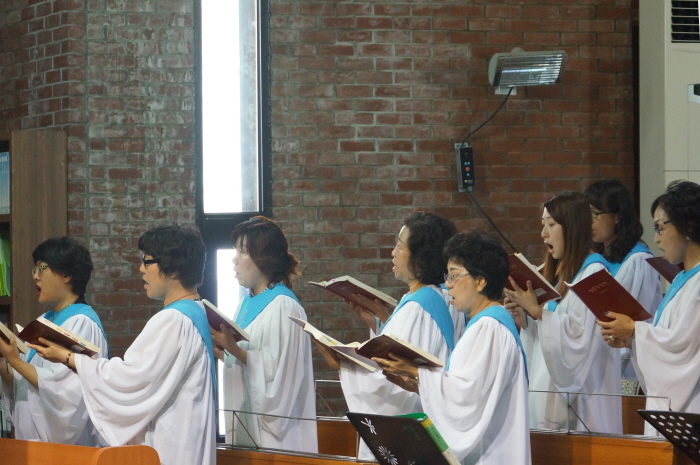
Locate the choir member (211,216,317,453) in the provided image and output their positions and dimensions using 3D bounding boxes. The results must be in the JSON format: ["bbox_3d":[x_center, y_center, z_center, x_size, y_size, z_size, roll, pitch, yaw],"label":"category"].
[{"bbox_3d":[-0.323,0.732,9.258,0.400,1.580,0.430,-1,1,-27],"label":"choir member"}]

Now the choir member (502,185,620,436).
[{"bbox_3d":[0.751,0.662,9.058,0.400,1.620,0.430,-1,1,-26],"label":"choir member"}]

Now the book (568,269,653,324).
[{"bbox_3d":[0.829,0.225,8.350,0.240,0.080,0.300,43,-25,-19],"label":"book"}]

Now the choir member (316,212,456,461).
[{"bbox_3d":[0.134,0.716,8.908,0.460,1.570,0.440,-1,1,-22],"label":"choir member"}]

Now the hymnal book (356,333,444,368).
[{"bbox_3d":[0.139,0.403,8.400,0.240,0.070,0.300,28,-23,-25],"label":"hymnal book"}]

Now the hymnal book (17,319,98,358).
[{"bbox_3d":[-0.958,0.357,8.400,0.240,0.080,0.300,27,-12,-16],"label":"hymnal book"}]

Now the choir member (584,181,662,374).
[{"bbox_3d":[1.002,0.596,9.708,0.390,1.600,0.430,-1,1,-26],"label":"choir member"}]

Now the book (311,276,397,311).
[{"bbox_3d":[0.024,0.233,9.350,0.240,0.070,0.300,28,-14,-26],"label":"book"}]

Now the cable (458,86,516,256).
[{"bbox_3d":[0.687,-0.317,12.900,0.310,0.840,0.060,-1,1,-16],"label":"cable"}]

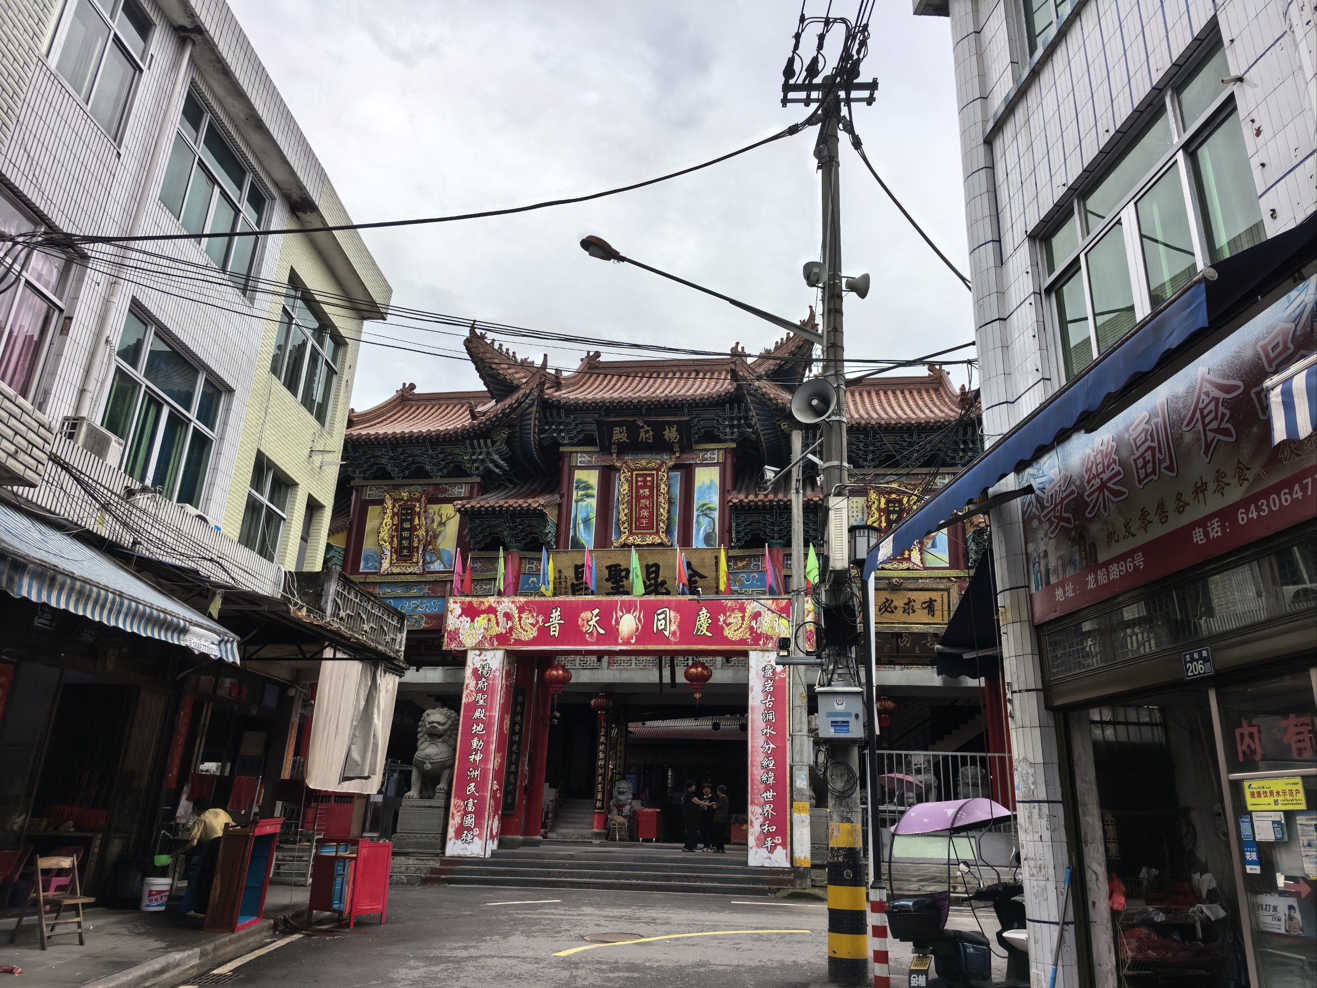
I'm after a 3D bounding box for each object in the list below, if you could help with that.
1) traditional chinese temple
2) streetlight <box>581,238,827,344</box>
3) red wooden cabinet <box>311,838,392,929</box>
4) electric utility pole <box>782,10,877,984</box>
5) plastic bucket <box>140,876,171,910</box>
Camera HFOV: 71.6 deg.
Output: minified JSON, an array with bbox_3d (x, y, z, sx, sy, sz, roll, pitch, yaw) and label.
[{"bbox_3d":[0.227,2.673,24.248,15.800,13.000,8.000,-1,-20,8],"label":"traditional chinese temple"},{"bbox_3d":[0.498,-2.225,10.104,2.850,0.860,0.300,7,-20,-14],"label":"streetlight"},{"bbox_3d":[-3.706,4.695,11.092,0.740,0.965,0.560,-9,-22,28],"label":"red wooden cabinet"},{"bbox_3d":[1.956,-0.481,10.041,1.220,10.440,0.550,3,-19,0],"label":"electric utility pole"},{"bbox_3d":[-5.801,4.628,10.550,0.300,0.340,0.300,2,-19,0],"label":"plastic bucket"}]

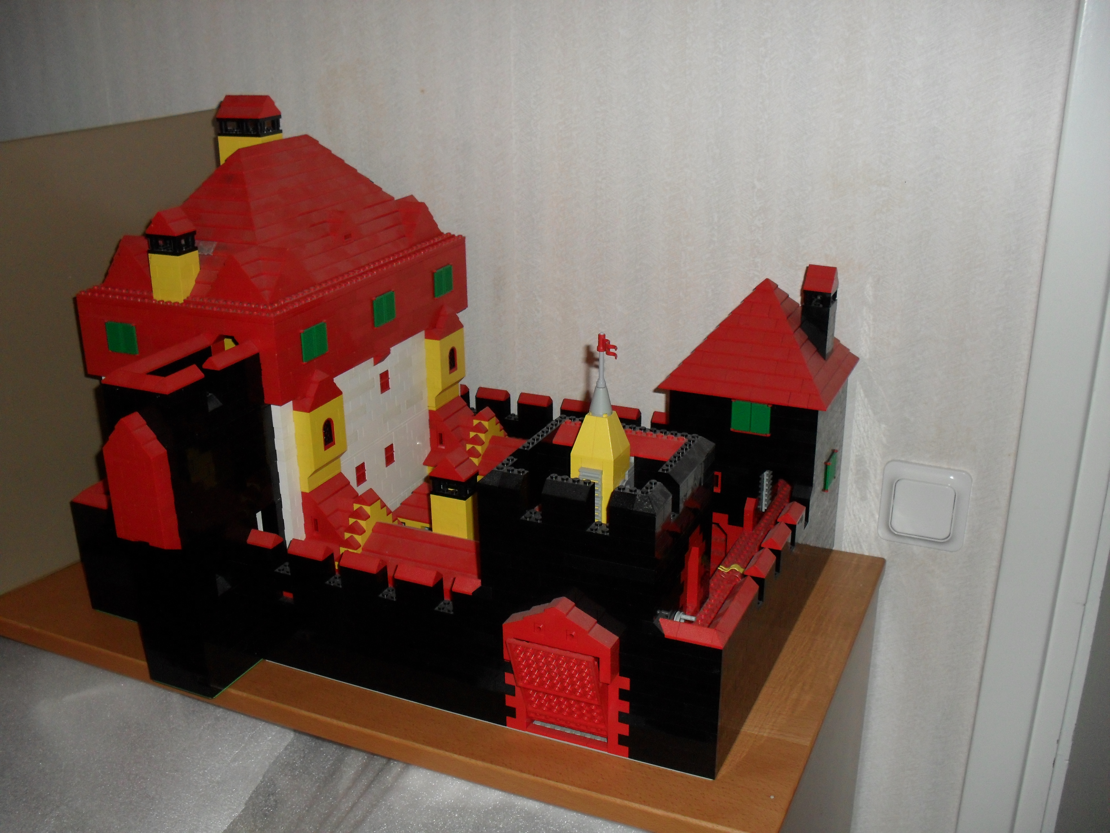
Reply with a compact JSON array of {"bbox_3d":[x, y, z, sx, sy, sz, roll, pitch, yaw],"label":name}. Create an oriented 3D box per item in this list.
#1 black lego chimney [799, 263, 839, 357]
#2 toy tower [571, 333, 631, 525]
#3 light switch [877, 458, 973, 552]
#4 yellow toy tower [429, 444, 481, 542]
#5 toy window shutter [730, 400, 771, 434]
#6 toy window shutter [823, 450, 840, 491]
[{"bbox_3d":[0.229,-0.093,0.970,0.024,0.079,0.032,8,22,23],"label":"black lego chimney"},{"bbox_3d":[0.033,0.008,0.785,0.033,0.136,0.033,8,22,23],"label":"toy tower"},{"bbox_3d":[0.340,0.082,1.032,0.079,0.080,0.012,8,22,23],"label":"light switch"},{"bbox_3d":[-0.077,0.061,0.877,0.032,0.075,0.024,8,22,23],"label":"yellow toy tower"},{"bbox_3d":[0.163,0.002,0.941,0.033,0.027,0.004,8,22,23],"label":"toy window shutter"},{"bbox_3d":[0.248,0.049,1.006,0.004,0.028,0.032,8,22,23],"label":"toy window shutter"}]

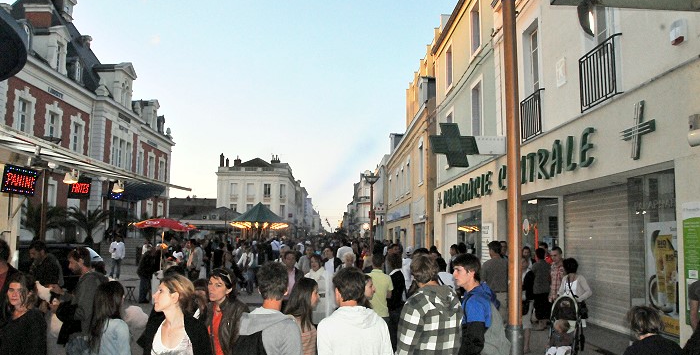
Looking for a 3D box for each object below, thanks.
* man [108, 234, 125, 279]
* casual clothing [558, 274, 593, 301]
[{"bbox_3d":[-9.173,3.103,20.600,0.520,1.780,0.330,3,-7,-25],"label":"man"},{"bbox_3d":[3.311,1.637,7.700,0.490,0.470,0.300,-3,-8,28],"label":"casual clothing"}]

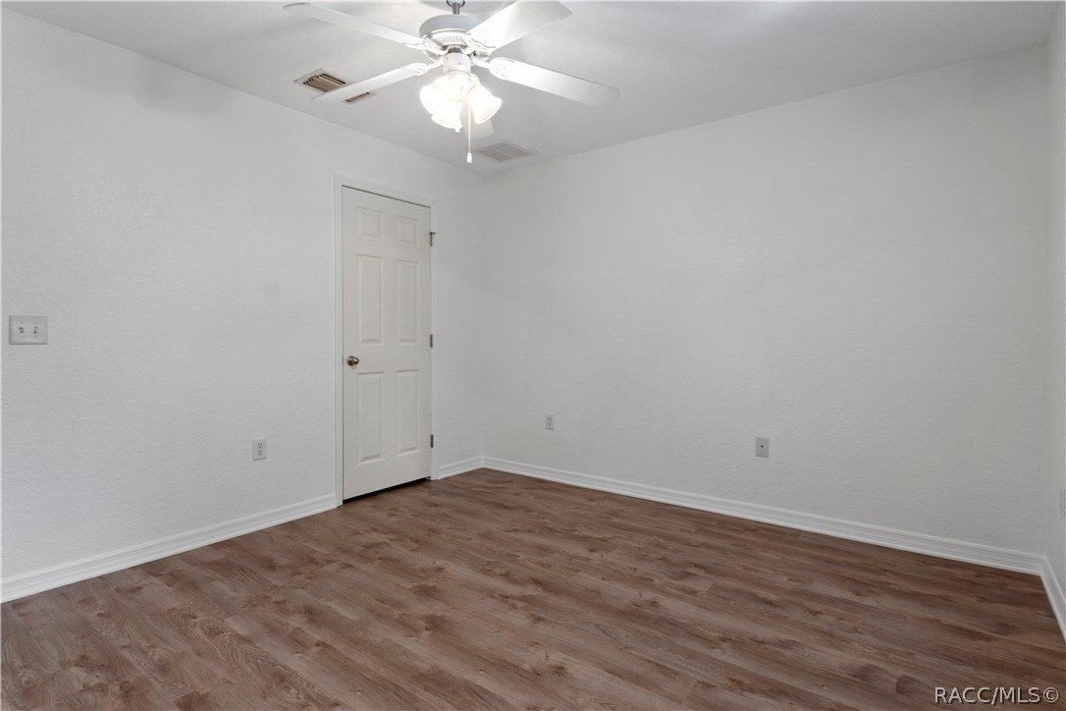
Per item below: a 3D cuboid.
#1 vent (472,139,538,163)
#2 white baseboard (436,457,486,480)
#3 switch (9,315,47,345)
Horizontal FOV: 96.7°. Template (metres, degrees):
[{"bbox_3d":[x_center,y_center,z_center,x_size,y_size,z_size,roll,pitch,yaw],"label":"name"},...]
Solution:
[{"bbox_3d":[-0.213,-1.492,3.466,0.360,0.030,0.355,1,2,37],"label":"vent"},{"bbox_3d":[-0.567,0.896,3.766,0.020,0.095,0.450,2,3,42],"label":"white baseboard"},{"bbox_3d":[-2.150,-0.107,2.018,0.020,0.120,0.115,2,3,42],"label":"switch"}]

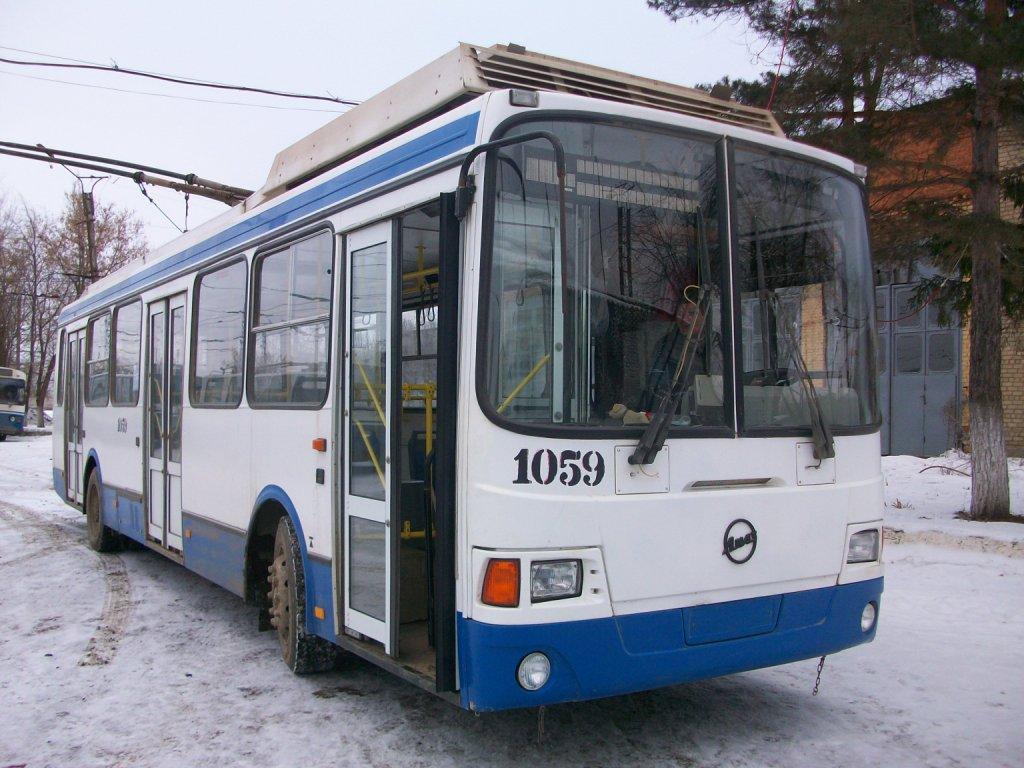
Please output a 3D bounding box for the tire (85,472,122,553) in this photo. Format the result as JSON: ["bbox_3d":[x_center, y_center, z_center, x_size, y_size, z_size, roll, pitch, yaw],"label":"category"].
[{"bbox_3d":[-4.451,1.350,11.099,0.300,0.940,0.940,2,-2,-33],"label":"tire"}]

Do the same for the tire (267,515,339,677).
[{"bbox_3d":[-1.262,1.260,6.128,0.290,0.940,0.940,1,-2,-20],"label":"tire"}]

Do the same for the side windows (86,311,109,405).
[{"bbox_3d":[-4.551,-0.256,11.080,0.055,1.030,1.400,3,-3,-33],"label":"side windows"}]

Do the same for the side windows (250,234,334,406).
[{"bbox_3d":[-1.340,-0.361,6.056,0.055,1.030,1.400,3,-3,-33],"label":"side windows"}]

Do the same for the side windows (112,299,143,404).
[{"bbox_3d":[-3.765,-0.282,9.846,0.055,1.030,1.380,3,-3,-33],"label":"side windows"}]

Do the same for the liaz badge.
[{"bbox_3d":[1.033,0.712,4.548,0.215,0.208,0.020,2,-2,-33],"label":"liaz badge"}]

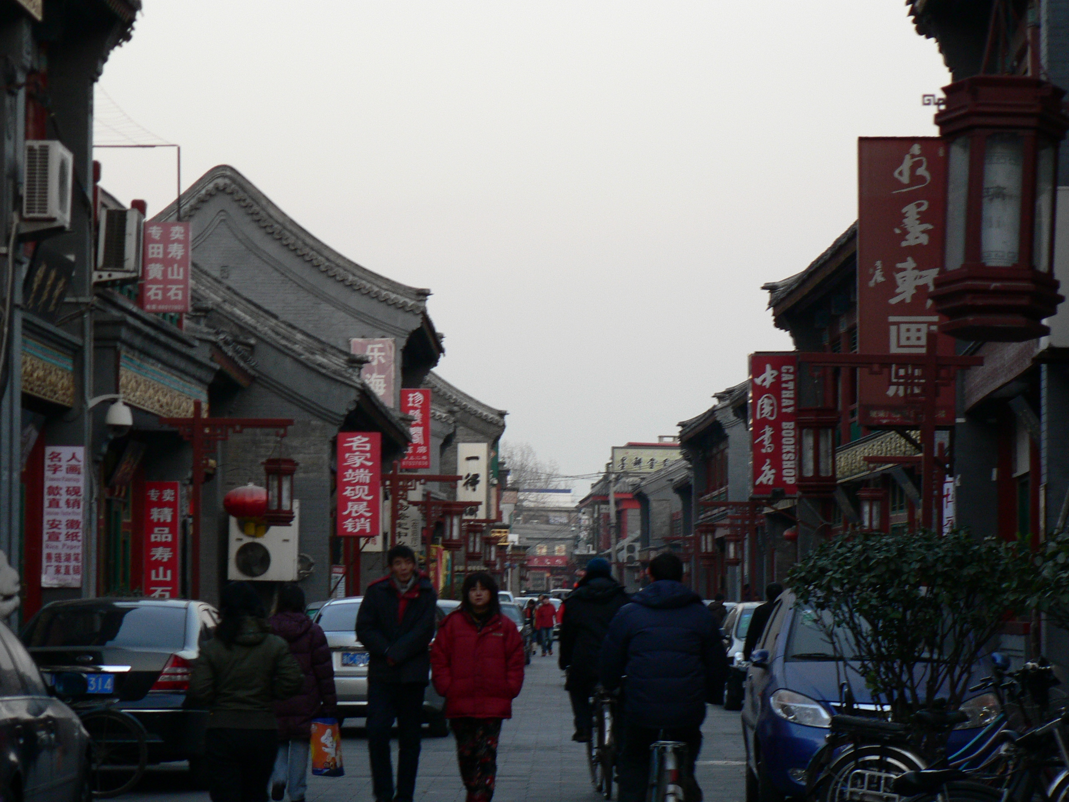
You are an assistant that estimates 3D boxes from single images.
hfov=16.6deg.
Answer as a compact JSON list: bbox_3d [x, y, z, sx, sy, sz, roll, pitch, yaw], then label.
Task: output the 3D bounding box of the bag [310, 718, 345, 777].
[{"bbox_3d":[-1.446,2.418,25.700,0.260,0.410,0.120,0,-3,9],"label":"bag"}]

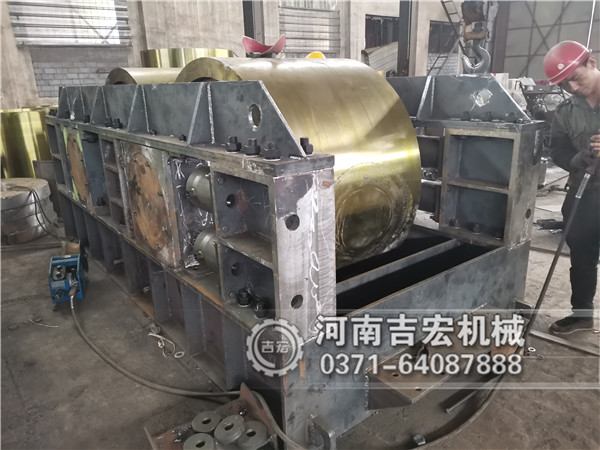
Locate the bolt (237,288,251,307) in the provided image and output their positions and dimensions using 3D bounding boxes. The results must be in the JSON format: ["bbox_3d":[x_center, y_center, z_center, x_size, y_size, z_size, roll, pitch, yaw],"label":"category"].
[{"bbox_3d":[-0.262,0.345,2.110,0.054,0.068,0.054,-15,21,-35],"label":"bolt"}]

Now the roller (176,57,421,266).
[{"bbox_3d":[-0.112,-0.359,3.143,1.090,1.490,1.490,-15,21,-35],"label":"roller"}]

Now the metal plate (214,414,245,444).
[{"bbox_3d":[-0.299,0.878,1.938,0.134,0.021,0.134,-18,20,6],"label":"metal plate"}]

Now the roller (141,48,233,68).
[{"bbox_3d":[-1.887,-2.395,7.817,1.500,1.120,1.500,-15,21,-35],"label":"roller"}]

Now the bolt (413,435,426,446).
[{"bbox_3d":[0.521,0.937,1.960,0.047,0.030,0.049,15,23,41],"label":"bolt"}]

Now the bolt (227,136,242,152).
[{"bbox_3d":[-0.270,-0.330,1.842,0.055,0.062,0.055,-15,21,-35],"label":"bolt"}]

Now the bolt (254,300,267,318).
[{"bbox_3d":[-0.176,0.377,2.002,0.054,0.066,0.054,-15,21,-35],"label":"bolt"}]

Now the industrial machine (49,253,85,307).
[{"bbox_3d":[-1.765,0.388,3.431,0.220,0.330,0.380,-8,18,-20],"label":"industrial machine"}]

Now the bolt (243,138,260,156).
[{"bbox_3d":[-0.179,-0.288,1.677,0.057,0.058,0.057,-14,22,-36],"label":"bolt"}]

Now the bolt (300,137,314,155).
[{"bbox_3d":[0.020,-0.296,1.685,0.057,0.061,0.057,-14,22,-36],"label":"bolt"}]

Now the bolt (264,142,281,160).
[{"bbox_3d":[-0.098,-0.258,1.583,0.057,0.054,0.057,-14,22,-36],"label":"bolt"}]

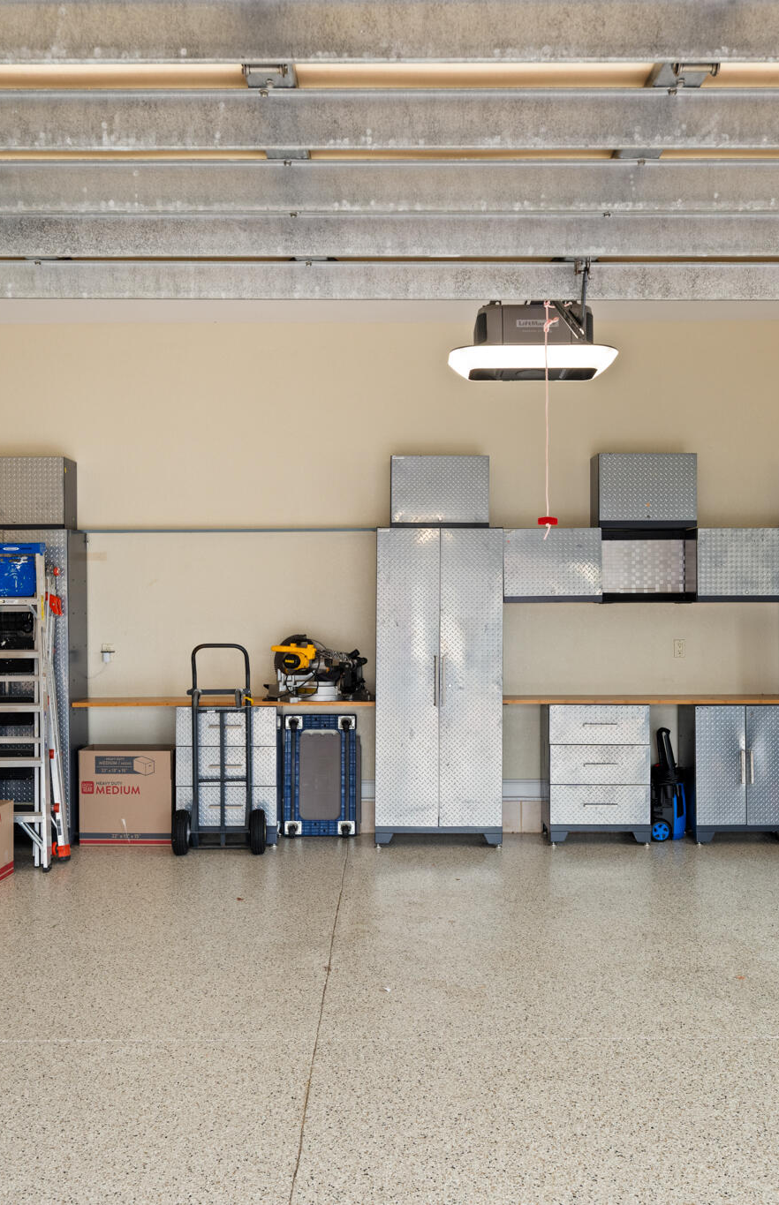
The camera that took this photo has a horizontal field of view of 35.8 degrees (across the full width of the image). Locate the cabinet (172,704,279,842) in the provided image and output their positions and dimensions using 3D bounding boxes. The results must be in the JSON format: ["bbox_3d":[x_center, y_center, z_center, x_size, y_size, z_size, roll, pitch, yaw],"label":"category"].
[{"bbox_3d":[-0.975,1.052,7.447,0.610,0.848,0.420,0,0,0],"label":"cabinet"}]

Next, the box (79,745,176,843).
[{"bbox_3d":[-1.590,1.180,7.455,0.560,0.570,0.380,0,0,0],"label":"box"}]

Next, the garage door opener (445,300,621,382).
[{"bbox_3d":[0.382,-0.704,3.202,0.452,0.200,0.350,0,0,0],"label":"garage door opener"}]

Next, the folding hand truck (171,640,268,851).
[{"bbox_3d":[-0.983,0.858,7.057,0.550,1.235,0.380,0,0,0],"label":"folding hand truck"}]

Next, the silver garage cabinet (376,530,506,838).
[{"bbox_3d":[0.301,0.516,7.428,0.765,1.912,0.460,0,0,0],"label":"silver garage cabinet"}]

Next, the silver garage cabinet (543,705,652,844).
[{"bbox_3d":[1.272,1.043,7.470,0.610,0.850,0.420,0,0,0],"label":"silver garage cabinet"}]

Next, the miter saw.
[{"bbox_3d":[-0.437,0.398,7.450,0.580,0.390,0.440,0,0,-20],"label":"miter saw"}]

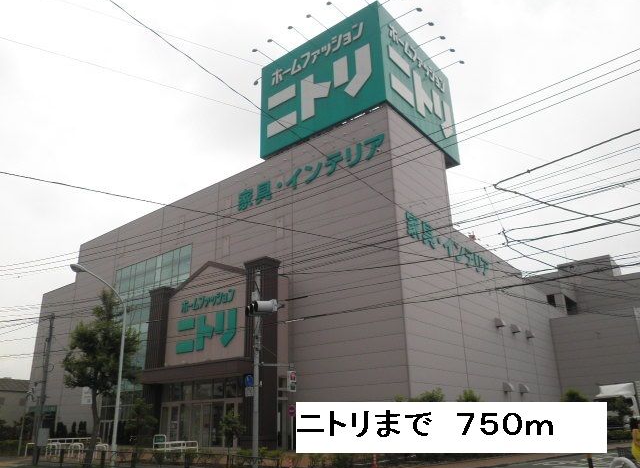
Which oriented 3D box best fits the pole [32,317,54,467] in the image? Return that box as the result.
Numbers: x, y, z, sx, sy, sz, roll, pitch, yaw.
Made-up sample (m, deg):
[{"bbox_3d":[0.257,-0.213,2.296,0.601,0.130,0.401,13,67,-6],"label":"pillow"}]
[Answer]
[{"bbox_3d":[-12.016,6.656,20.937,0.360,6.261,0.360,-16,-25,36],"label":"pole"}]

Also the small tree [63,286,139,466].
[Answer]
[{"bbox_3d":[-9.197,5.807,20.187,3.100,7.195,3.100,-16,-25,36],"label":"small tree"}]

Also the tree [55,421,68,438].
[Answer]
[{"bbox_3d":[-23.181,17.576,43.107,1.250,1.750,1.250,-16,-25,36],"label":"tree"}]

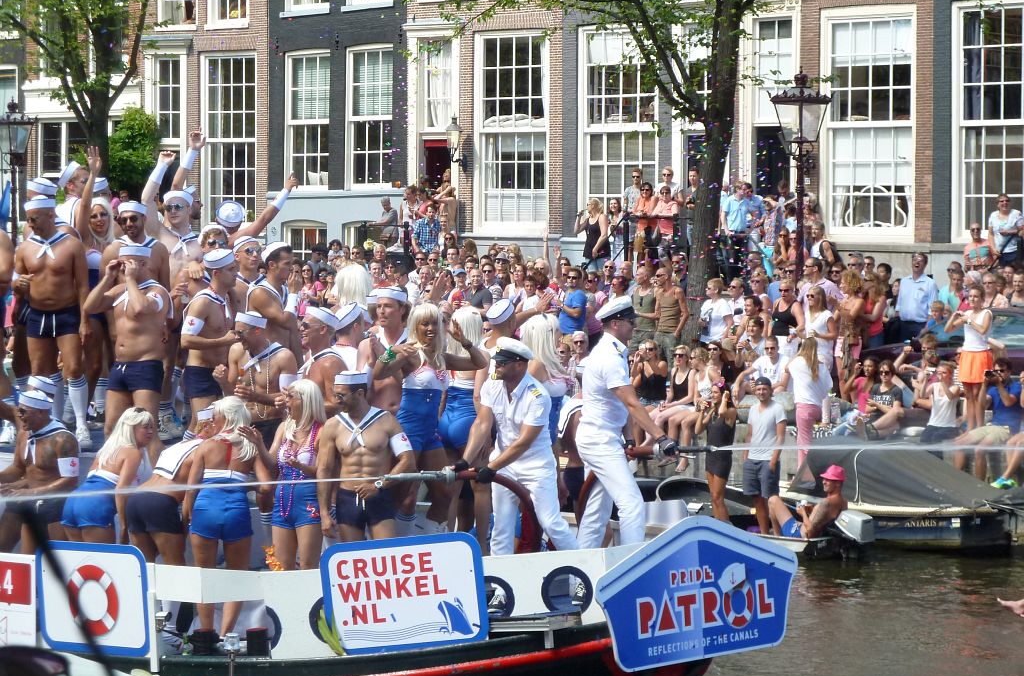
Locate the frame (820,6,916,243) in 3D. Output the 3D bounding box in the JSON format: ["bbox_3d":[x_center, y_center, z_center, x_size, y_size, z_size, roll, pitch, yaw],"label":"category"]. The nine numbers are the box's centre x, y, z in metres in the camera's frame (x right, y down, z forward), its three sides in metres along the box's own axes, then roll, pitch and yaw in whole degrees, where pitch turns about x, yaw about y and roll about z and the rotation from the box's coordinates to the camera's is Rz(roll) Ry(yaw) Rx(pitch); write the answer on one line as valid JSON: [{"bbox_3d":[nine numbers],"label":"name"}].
[{"bbox_3d":[5.592,-3.334,48.048,0.220,3.697,1.876,-3,4,-43],"label":"frame"}]

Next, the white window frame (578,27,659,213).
[{"bbox_3d":[1.832,-3.517,52.076,0.220,3.493,1.840,-3,4,-43],"label":"white window frame"}]

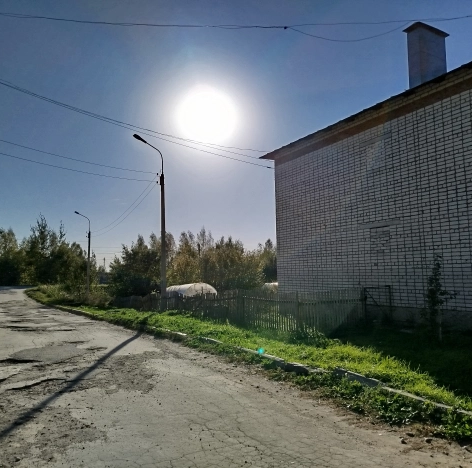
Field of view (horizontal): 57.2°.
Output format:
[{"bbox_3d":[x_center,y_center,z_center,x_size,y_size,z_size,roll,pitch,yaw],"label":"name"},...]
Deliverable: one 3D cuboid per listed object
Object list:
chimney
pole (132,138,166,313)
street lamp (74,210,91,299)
[{"bbox_3d":[6.758,-5.947,15.175,1.558,2.240,0.661,2,-6,-29],"label":"chimney"},{"bbox_3d":[-4.339,-0.540,21.739,1.758,8.844,0.280,2,-6,-29],"label":"pole"},{"bbox_3d":[-15.312,2.161,43.089,1.538,8.796,0.280,2,-6,-29],"label":"street lamp"}]

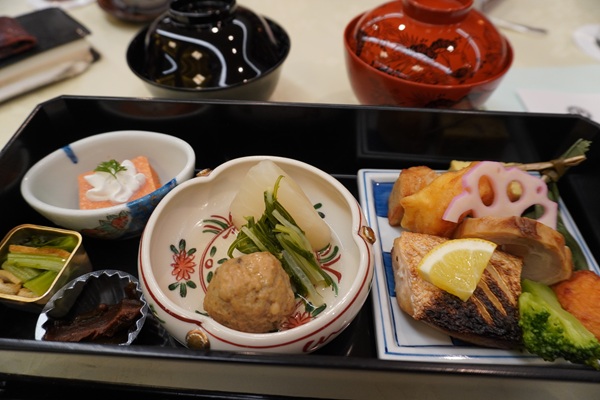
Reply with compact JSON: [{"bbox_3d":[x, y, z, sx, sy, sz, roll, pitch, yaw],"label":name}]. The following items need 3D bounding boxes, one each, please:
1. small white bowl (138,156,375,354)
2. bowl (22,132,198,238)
[{"bbox_3d":[-0.021,0.032,0.218,0.118,0.049,0.118,1,48,-1],"label":"small white bowl"},{"bbox_3d":[-0.112,-0.005,0.253,0.097,0.043,0.070,-9,49,-9],"label":"bowl"}]

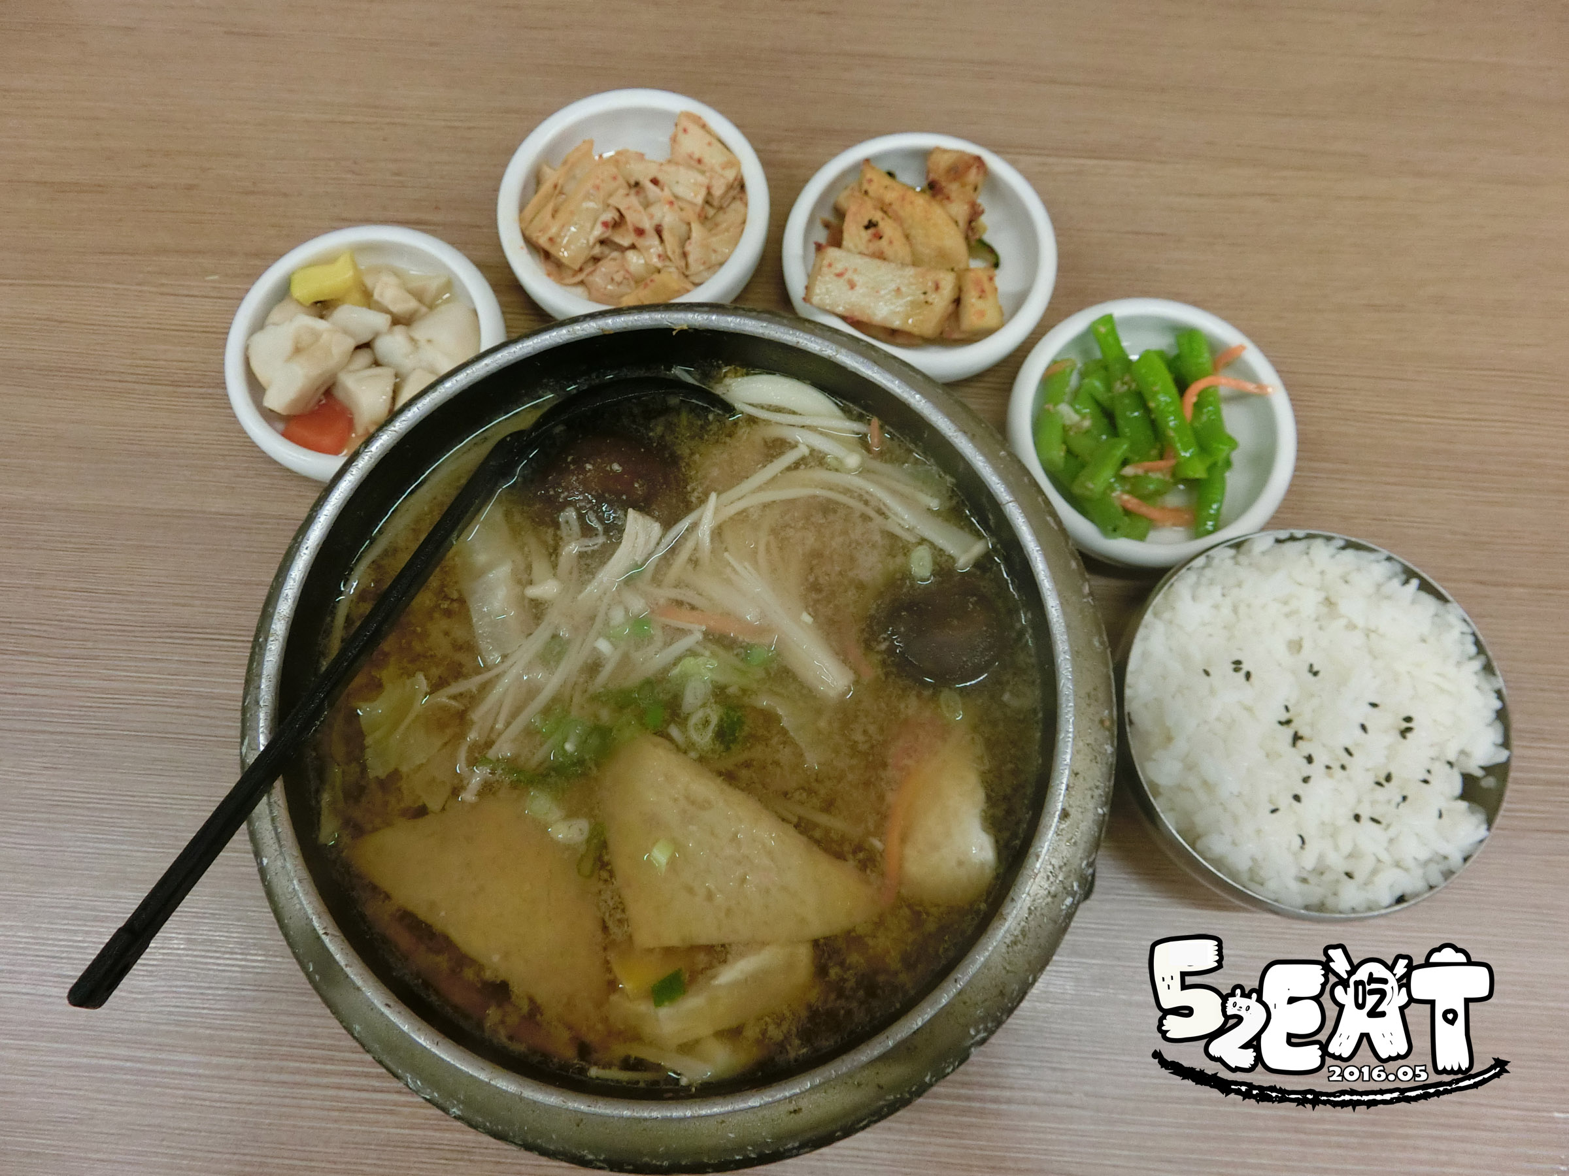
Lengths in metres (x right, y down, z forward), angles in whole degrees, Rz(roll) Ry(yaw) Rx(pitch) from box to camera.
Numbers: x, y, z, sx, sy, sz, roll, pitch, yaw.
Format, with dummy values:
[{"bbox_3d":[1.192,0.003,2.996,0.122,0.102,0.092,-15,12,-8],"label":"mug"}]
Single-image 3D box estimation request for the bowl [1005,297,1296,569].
[{"bbox_3d":[0.122,-0.050,0.388,0.095,0.031,0.095,0,75,0],"label":"bowl"}]

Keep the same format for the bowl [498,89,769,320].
[{"bbox_3d":[-0.053,-0.131,0.409,0.095,0.031,0.095,0,75,0],"label":"bowl"}]

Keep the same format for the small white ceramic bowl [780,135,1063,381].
[{"bbox_3d":[0.047,-0.114,0.405,0.095,0.031,0.095,0,75,0],"label":"small white ceramic bowl"}]

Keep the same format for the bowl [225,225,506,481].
[{"bbox_3d":[-0.141,-0.077,0.395,0.095,0.031,0.095,0,75,0],"label":"bowl"}]

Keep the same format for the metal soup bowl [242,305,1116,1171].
[{"bbox_3d":[-0.028,0.034,0.333,0.238,0.085,0.238,0,75,0],"label":"metal soup bowl"}]

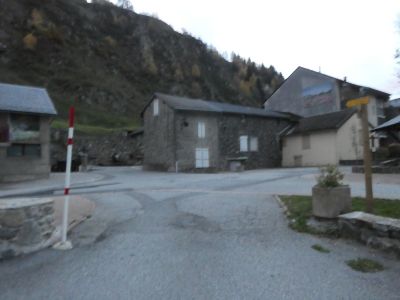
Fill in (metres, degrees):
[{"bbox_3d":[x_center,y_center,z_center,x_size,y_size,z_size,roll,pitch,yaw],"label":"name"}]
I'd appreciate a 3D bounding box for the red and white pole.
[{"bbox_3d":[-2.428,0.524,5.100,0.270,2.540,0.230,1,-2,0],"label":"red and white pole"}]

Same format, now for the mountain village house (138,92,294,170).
[{"bbox_3d":[2.207,-1.681,32.041,16.600,7.700,7.200,0,-2,-37],"label":"mountain village house"}]

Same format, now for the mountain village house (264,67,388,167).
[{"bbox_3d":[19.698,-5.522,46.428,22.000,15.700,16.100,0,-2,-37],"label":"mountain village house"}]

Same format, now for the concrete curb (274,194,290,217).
[{"bbox_3d":[2.530,1.690,8.600,0.170,0.130,3.300,-1,-2,10],"label":"concrete curb"}]

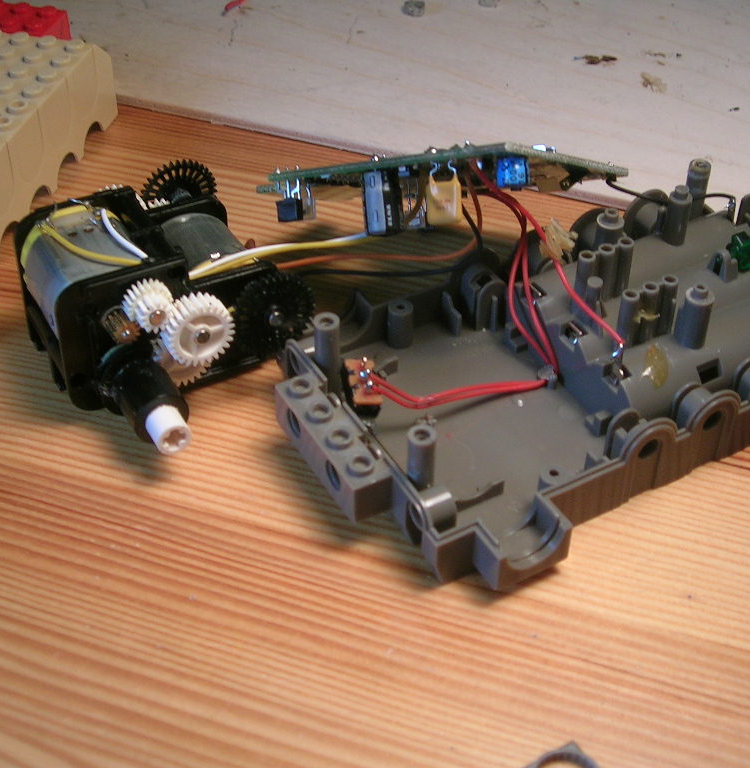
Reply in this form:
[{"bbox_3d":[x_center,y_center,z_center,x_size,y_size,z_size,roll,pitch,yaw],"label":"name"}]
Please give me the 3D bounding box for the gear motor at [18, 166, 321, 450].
[{"bbox_3d":[-0.045,-0.020,0.280,0.054,0.035,0.073,-19,46,-19],"label":"gear motor"}]

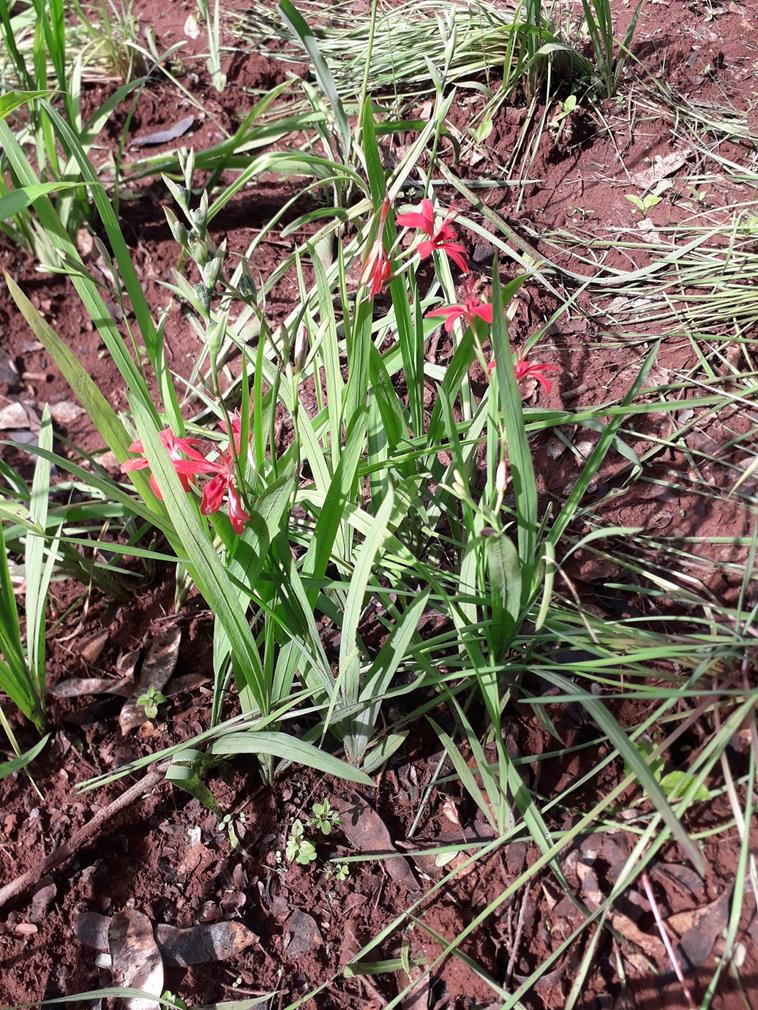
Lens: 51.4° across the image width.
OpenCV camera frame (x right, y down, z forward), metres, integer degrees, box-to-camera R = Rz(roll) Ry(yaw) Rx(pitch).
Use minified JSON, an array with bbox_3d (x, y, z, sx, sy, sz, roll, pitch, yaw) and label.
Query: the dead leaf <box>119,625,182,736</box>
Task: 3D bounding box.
[{"bbox_3d":[-0.188,0.143,0.650,0.026,0.020,0.094,11,51,9],"label":"dead leaf"}]

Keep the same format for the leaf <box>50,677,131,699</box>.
[{"bbox_3d":[-0.237,0.150,0.646,0.064,0.014,0.019,-5,50,-4],"label":"leaf"}]

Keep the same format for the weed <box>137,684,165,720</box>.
[{"bbox_3d":[-0.183,0.160,0.634,0.024,0.018,0.022,0,50,0],"label":"weed"}]

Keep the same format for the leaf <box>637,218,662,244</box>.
[{"bbox_3d":[0.377,-0.381,1.096,0.022,0.012,0.058,-11,51,-9],"label":"leaf"}]

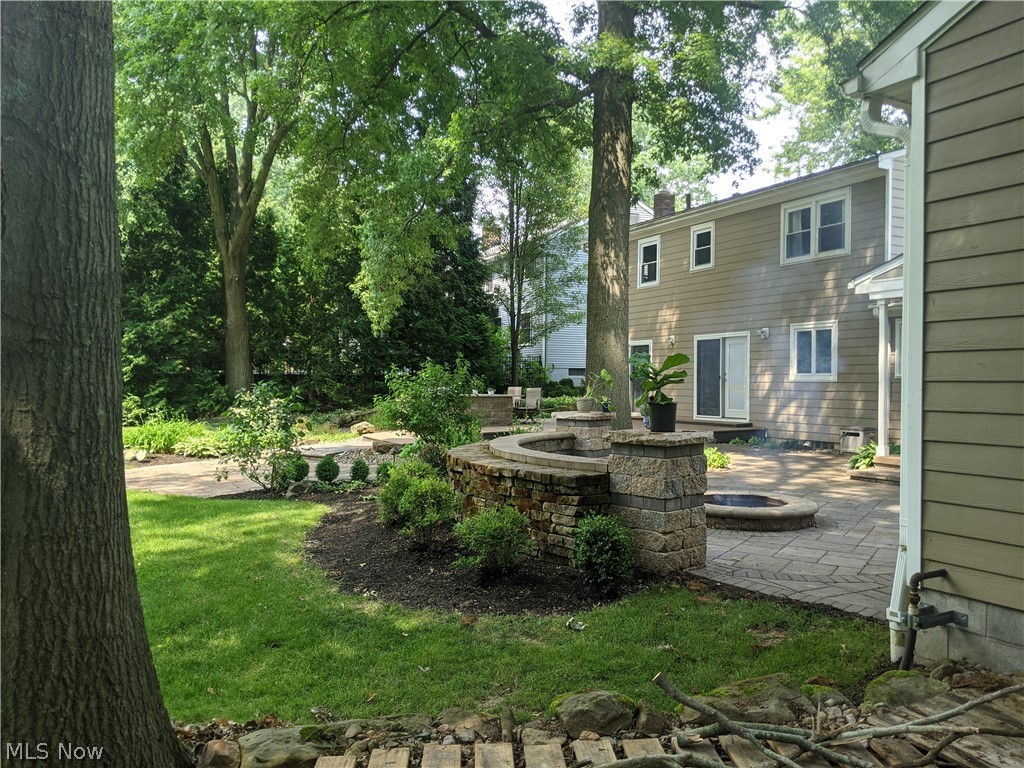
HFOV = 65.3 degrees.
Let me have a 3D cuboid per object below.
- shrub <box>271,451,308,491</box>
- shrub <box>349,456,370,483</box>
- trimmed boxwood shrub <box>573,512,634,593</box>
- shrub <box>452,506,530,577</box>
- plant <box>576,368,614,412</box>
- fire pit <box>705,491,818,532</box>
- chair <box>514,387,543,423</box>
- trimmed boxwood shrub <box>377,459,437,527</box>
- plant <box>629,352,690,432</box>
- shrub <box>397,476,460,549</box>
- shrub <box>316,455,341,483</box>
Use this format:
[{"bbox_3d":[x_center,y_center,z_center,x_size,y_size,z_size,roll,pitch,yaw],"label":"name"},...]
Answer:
[{"bbox_3d":[-3.051,1.181,11.100,0.420,0.460,0.420,1,0,0],"label":"shrub"},{"bbox_3d":[-2.170,1.235,11.400,0.300,0.370,0.300,1,0,0],"label":"shrub"},{"bbox_3d":[0.666,1.217,5.750,0.460,0.570,0.460,1,0,0],"label":"trimmed boxwood shrub"},{"bbox_3d":[-0.160,1.246,6.400,0.600,0.550,0.600,1,0,0],"label":"shrub"},{"bbox_3d":[1.143,0.096,11.000,0.500,0.600,0.420,1,0,0],"label":"plant"},{"bbox_3d":[2.313,1.295,8.201,1.560,0.200,1.560,1,0,0],"label":"fire pit"},{"bbox_3d":[0.474,0.623,22.600,0.630,1.010,0.700,1,0,25],"label":"chair"},{"bbox_3d":[-1.060,1.105,8.100,0.630,0.690,0.630,1,0,0],"label":"trimmed boxwood shrub"},{"bbox_3d":[1.200,0.069,6.500,0.500,0.650,0.450,1,0,0],"label":"plant"},{"bbox_3d":[-0.758,1.157,7.250,0.590,0.630,0.590,1,0,0],"label":"shrub"},{"bbox_3d":[-2.603,1.206,11.300,0.360,0.410,0.360,1,0,0],"label":"shrub"}]

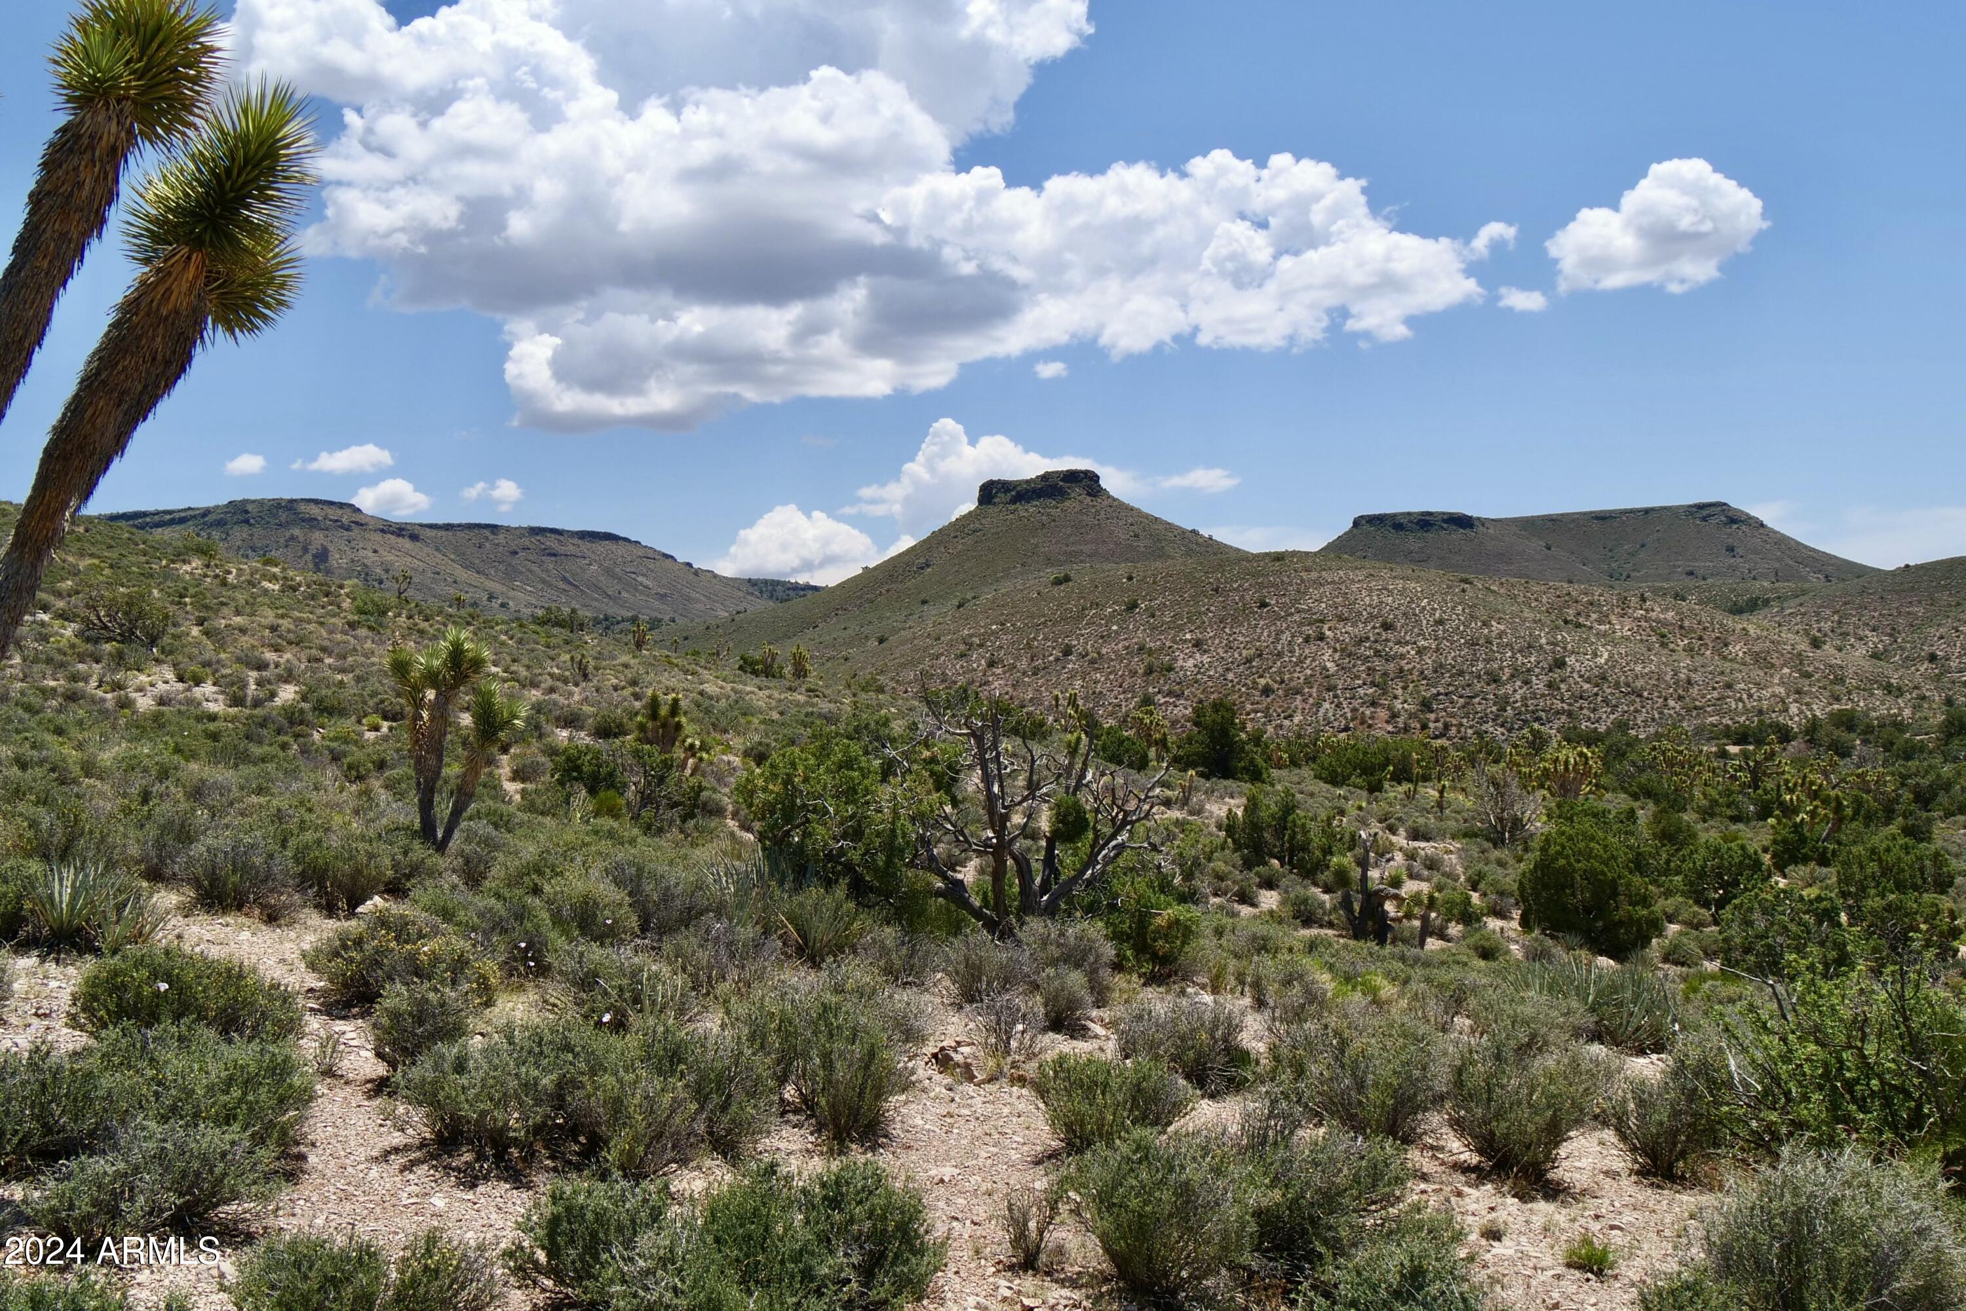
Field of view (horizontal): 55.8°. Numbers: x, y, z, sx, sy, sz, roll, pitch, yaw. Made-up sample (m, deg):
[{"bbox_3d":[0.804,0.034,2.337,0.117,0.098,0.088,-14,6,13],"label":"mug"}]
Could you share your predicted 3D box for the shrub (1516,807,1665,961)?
[{"bbox_3d":[7.207,2.667,22.000,1.729,1.839,1.643,0,0,0],"label":"shrub"}]

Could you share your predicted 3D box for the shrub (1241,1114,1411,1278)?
[{"bbox_3d":[1.107,1.745,6.000,0.551,0.515,0.523,0,0,0],"label":"shrub"}]

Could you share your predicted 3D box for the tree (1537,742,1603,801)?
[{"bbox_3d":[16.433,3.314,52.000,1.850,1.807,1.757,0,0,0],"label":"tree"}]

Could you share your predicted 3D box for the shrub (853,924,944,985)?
[{"bbox_3d":[-0.591,2.098,13.000,0.635,0.430,0.603,0,0,0],"label":"shrub"}]

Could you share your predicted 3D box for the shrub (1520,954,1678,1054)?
[{"bbox_3d":[3.488,1.973,10.500,0.886,0.539,0.800,0,0,0],"label":"shrub"}]

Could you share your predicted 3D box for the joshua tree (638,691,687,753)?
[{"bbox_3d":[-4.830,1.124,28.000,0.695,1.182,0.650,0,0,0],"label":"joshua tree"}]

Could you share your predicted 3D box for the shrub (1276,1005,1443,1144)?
[{"bbox_3d":[1.403,1.562,6.950,0.650,0.524,0.560,0,0,0],"label":"shrub"}]

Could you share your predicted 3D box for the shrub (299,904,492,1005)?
[{"bbox_3d":[-2.826,1.460,9.000,0.938,0.492,0.780,0,0,0],"label":"shrub"}]

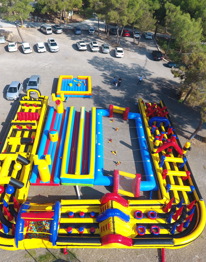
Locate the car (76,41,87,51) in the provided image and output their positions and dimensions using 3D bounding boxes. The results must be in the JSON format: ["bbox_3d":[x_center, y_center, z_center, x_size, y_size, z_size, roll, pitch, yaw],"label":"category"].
[{"bbox_3d":[-4.887,-20.253,47.321,1.770,1.460,4.400,-7,45,-10],"label":"car"}]

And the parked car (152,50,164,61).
[{"bbox_3d":[12.272,-17.147,45.286,1.780,1.500,4.400,-1,44,-4],"label":"parked car"}]

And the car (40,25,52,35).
[{"bbox_3d":[-16.240,-29.120,57.540,1.820,1.870,4.720,-22,47,-24],"label":"car"}]

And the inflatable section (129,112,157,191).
[{"bbox_3d":[4.400,1.650,24.350,1.900,1.000,12.400,0,42,-1],"label":"inflatable section"}]

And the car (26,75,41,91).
[{"bbox_3d":[-11.516,-7.795,33.542,1.760,1.480,4.300,-2,44,-4],"label":"car"}]

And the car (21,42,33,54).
[{"bbox_3d":[-16.389,-18.074,43.388,1.740,1.470,4.200,-15,47,-17],"label":"car"}]

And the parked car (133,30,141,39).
[{"bbox_3d":[9.270,-26.340,55.270,1.650,1.390,4.030,5,42,4],"label":"parked car"}]

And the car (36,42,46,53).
[{"bbox_3d":[-13.888,-19.104,45.502,1.740,1.465,4.181,-12,47,-10],"label":"car"}]

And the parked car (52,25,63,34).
[{"bbox_3d":[-12.007,-26.806,52.822,1.795,1.532,4.423,-17,48,-15],"label":"parked car"}]

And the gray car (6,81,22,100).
[{"bbox_3d":[-14.460,-6.780,33.010,1.700,1.500,4.100,-3,42,-4],"label":"gray car"}]

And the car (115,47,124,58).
[{"bbox_3d":[3.750,-18.270,46.140,1.760,1.470,4.450,-2,42,-3],"label":"car"}]

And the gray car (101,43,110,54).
[{"bbox_3d":[0.590,-19.790,47.790,1.710,1.440,4.280,-4,42,-6],"label":"gray car"}]

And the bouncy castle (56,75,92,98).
[{"bbox_3d":[-4.724,-7.770,34.911,5.750,0.950,5.300,-1,46,0],"label":"bouncy castle"}]

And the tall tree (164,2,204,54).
[{"bbox_3d":[16.703,-20.648,41.344,6.700,9.200,6.700,-1,46,0],"label":"tall tree"}]

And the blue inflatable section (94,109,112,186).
[{"bbox_3d":[-0.100,1.210,24.760,1.850,1.000,12.400,0,42,-1],"label":"blue inflatable section"}]

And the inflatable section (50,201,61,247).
[{"bbox_3d":[-4.034,7.900,17.557,0.570,1.600,3.450,-1,44,-3],"label":"inflatable section"}]

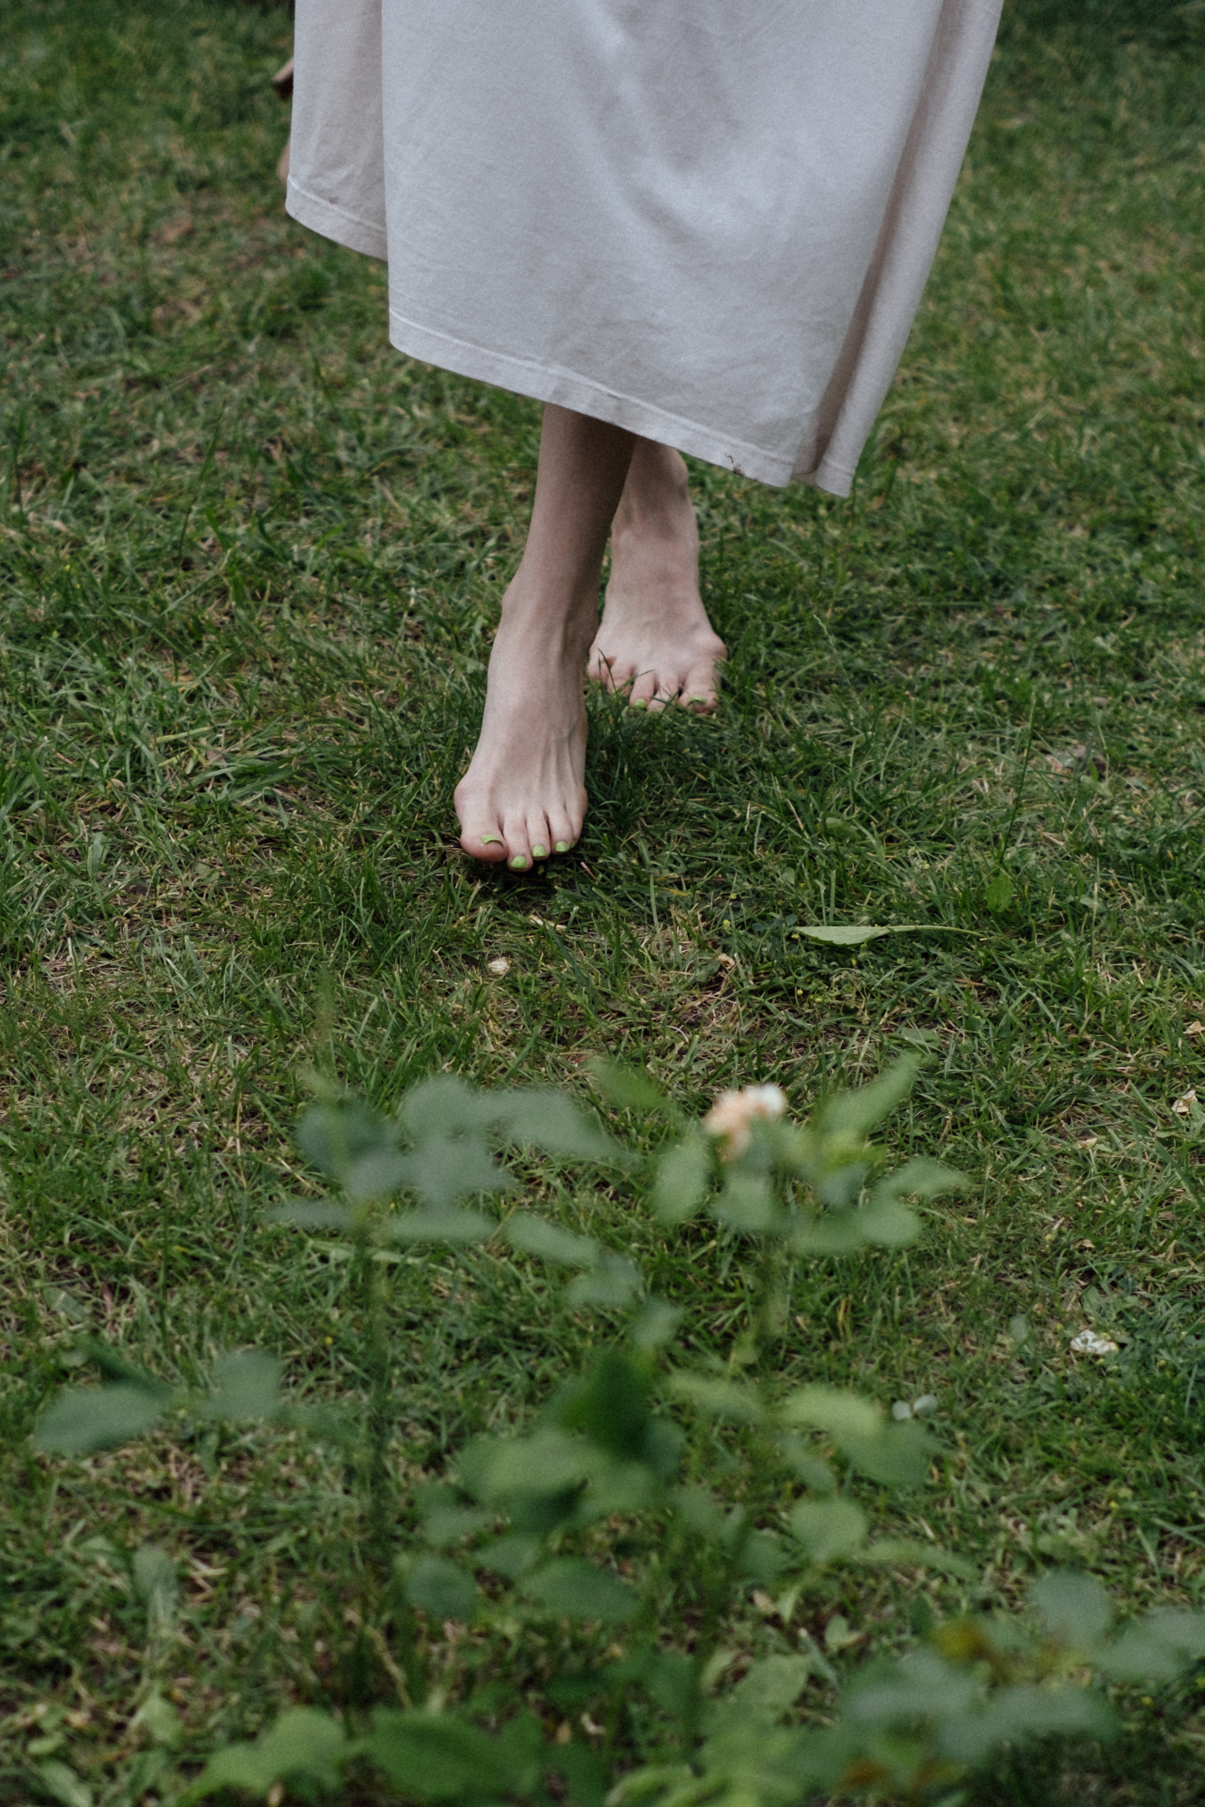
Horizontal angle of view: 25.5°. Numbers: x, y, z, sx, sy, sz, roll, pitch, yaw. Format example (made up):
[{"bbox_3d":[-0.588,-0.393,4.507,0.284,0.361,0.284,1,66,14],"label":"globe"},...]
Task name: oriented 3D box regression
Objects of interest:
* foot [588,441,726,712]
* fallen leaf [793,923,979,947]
[{"bbox_3d":[0.036,-0.250,1.956,0.098,0.125,0.225,-1,37,-2],"label":"foot"},{"bbox_3d":[0.177,0.019,1.661,0.115,0.008,0.018,1,37,2],"label":"fallen leaf"}]

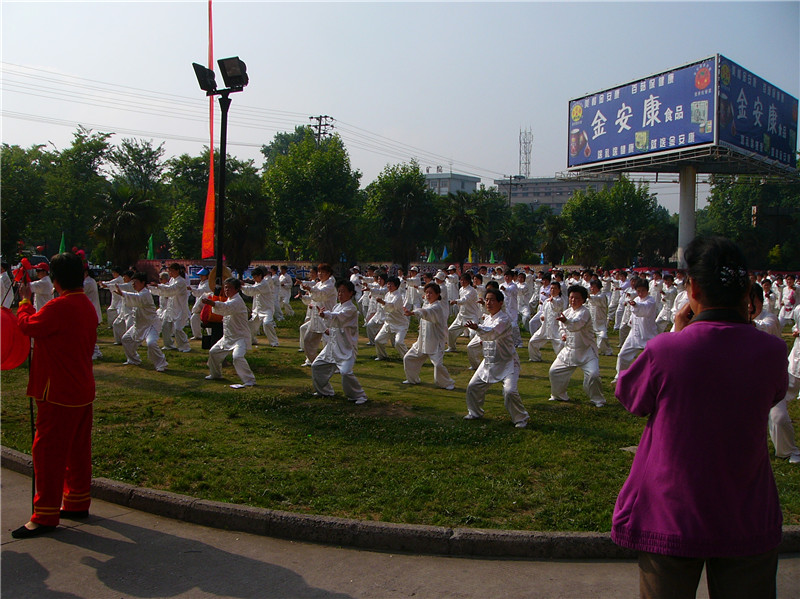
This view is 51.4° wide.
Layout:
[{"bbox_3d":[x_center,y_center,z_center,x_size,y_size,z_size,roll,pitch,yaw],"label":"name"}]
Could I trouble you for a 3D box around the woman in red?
[{"bbox_3d":[-2.045,0.542,4.921,0.560,1.639,0.520,2,3,13],"label":"woman in red"}]

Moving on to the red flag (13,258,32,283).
[{"bbox_3d":[-2.293,-0.176,5.050,0.130,0.146,0.080,1,2,0],"label":"red flag"}]

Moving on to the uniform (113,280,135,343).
[{"bbox_3d":[-5.235,0.247,15.800,0.660,1.216,0.620,-1,3,-38],"label":"uniform"}]

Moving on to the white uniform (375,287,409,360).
[{"bbox_3d":[-0.133,0.360,12.982,0.550,1.127,0.600,-1,4,-36],"label":"white uniform"}]

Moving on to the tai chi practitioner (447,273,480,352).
[{"bbox_3d":[1.214,0.245,15.654,0.750,1.507,0.750,-1,3,-31],"label":"tai chi practitioner"}]

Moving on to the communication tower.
[{"bbox_3d":[25.658,-29.747,170.000,2.700,10.600,2.700,2,3,30],"label":"communication tower"}]

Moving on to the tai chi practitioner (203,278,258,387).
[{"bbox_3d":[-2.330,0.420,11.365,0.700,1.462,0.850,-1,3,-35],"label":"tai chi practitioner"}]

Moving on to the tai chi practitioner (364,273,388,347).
[{"bbox_3d":[-0.344,0.182,14.673,0.680,1.317,0.570,0,3,-25],"label":"tai chi practitioner"}]

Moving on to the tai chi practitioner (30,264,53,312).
[{"bbox_3d":[-6.025,0.077,13.936,0.750,1.393,0.600,0,3,-20],"label":"tai chi practitioner"}]

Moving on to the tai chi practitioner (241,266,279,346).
[{"bbox_3d":[-2.728,0.126,16.142,0.700,1.554,0.750,-1,3,-31],"label":"tai chi practitioner"}]

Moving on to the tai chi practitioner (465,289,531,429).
[{"bbox_3d":[0.945,0.541,8.062,0.630,1.296,0.700,-2,4,-45],"label":"tai chi practitioner"}]

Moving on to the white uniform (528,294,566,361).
[{"bbox_3d":[2.279,0.440,13.024,0.620,1.037,0.550,4,4,44],"label":"white uniform"}]

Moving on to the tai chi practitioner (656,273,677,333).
[{"bbox_3d":[5.545,0.201,17.300,0.580,1.400,0.550,0,2,-28],"label":"tai chi practitioner"}]

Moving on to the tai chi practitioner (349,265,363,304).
[{"bbox_3d":[-1.498,-0.347,28.000,0.480,1.600,0.500,0,2,-10],"label":"tai chi practitioner"}]

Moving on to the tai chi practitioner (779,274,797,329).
[{"bbox_3d":[10.159,0.026,21.800,0.600,1.442,0.600,-1,3,-38],"label":"tai chi practitioner"}]

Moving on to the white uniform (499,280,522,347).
[{"bbox_3d":[2.088,0.188,16.000,0.650,1.472,0.620,-1,3,-38],"label":"white uniform"}]

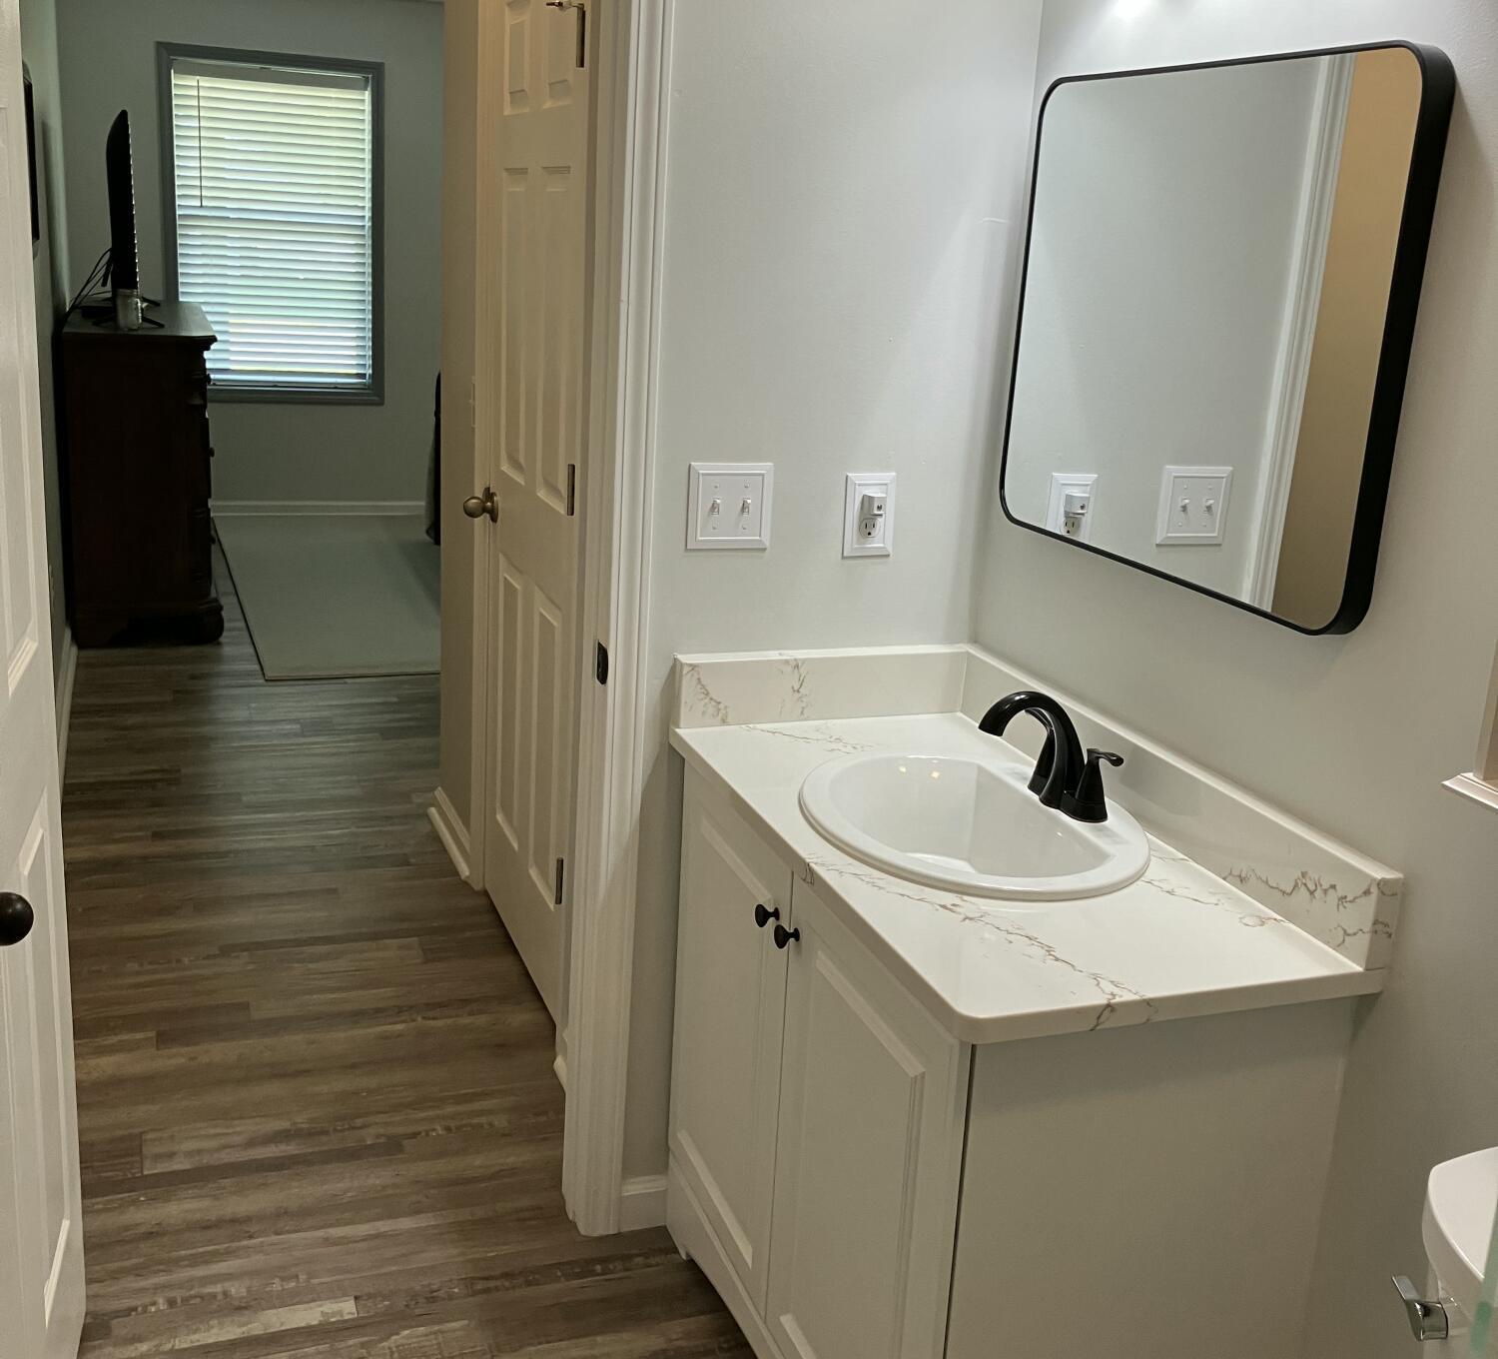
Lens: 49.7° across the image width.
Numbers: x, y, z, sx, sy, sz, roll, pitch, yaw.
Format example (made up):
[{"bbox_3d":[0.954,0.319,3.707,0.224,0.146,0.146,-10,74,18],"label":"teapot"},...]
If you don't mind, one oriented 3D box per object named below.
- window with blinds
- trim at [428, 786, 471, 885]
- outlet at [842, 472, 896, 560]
[{"bbox_3d":[-2.218,-2.114,7.652,0.958,1.566,0.060,-3,17,-20],"label":"window with blinds"},{"bbox_3d":[-0.755,0.377,4.103,0.034,0.085,0.479,-3,17,-20],"label":"trim"},{"bbox_3d":[0.181,-0.240,2.386,0.078,0.126,0.016,-3,17,-20],"label":"outlet"}]

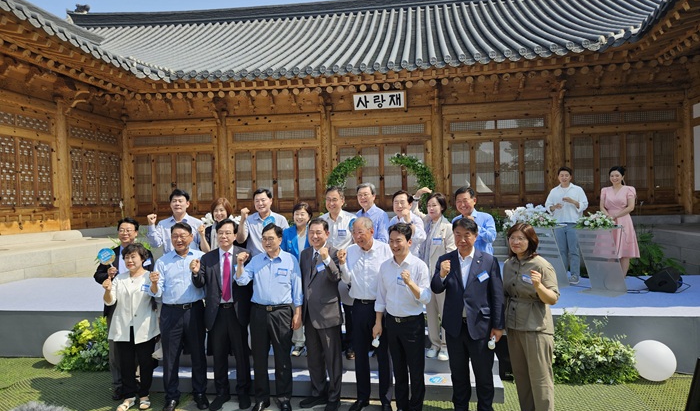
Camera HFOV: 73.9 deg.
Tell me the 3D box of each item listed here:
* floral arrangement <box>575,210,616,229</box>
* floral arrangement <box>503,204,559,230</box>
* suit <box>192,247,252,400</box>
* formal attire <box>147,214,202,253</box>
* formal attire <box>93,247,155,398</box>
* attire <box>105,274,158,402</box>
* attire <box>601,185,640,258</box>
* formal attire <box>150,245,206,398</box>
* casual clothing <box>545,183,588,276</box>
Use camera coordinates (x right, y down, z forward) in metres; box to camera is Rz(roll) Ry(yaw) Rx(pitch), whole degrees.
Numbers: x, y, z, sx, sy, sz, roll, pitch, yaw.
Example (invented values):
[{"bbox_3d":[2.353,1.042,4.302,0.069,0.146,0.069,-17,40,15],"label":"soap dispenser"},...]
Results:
[{"bbox_3d":[3.325,0.190,6.300,0.560,0.271,0.320,-1,1,14],"label":"floral arrangement"},{"bbox_3d":[2.426,0.148,6.250,0.740,0.350,0.450,-1,1,8],"label":"floral arrangement"},{"bbox_3d":[-1.206,1.125,4.398,0.550,1.460,0.380,-2,1,-14],"label":"suit"},{"bbox_3d":[-1.926,0.429,5.120,0.600,0.683,0.360,-2,1,-7],"label":"formal attire"},{"bbox_3d":[-2.255,1.160,4.650,0.580,1.520,0.380,-2,1,-12],"label":"formal attire"},{"bbox_3d":[-2.058,1.229,4.380,0.500,1.215,0.380,-2,1,-9],"label":"attire"},{"bbox_3d":[3.989,0.236,6.859,0.560,1.060,0.380,-1,1,25],"label":"attire"},{"bbox_3d":[-1.611,1.118,4.369,0.520,1.450,0.360,-2,1,-17],"label":"formal attire"},{"bbox_3d":[3.226,0.373,6.930,0.620,1.401,0.380,-1,1,19],"label":"casual clothing"}]

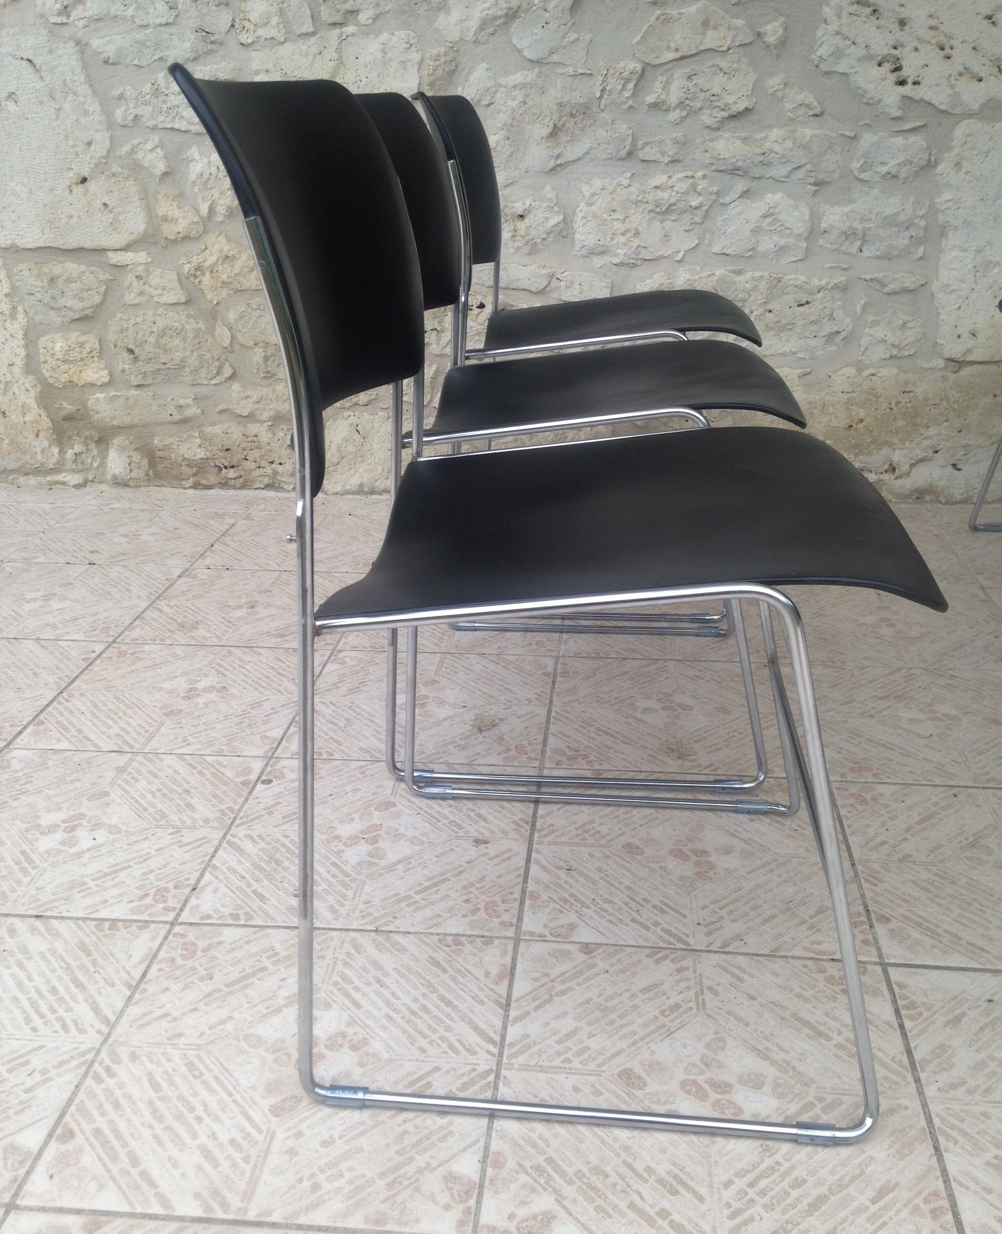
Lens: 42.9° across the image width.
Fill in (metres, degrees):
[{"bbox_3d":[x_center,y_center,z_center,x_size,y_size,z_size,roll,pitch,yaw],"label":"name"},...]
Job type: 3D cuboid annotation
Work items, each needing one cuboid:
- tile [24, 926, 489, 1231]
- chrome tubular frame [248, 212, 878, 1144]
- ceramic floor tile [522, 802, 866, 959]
[{"bbox_3d":[-0.168,0.367,1.053,0.329,0.010,0.338,2,21,6],"label":"tile"},{"bbox_3d":[0.086,-0.011,1.082,0.455,0.668,0.500,2,21,6],"label":"chrome tubular frame"},{"bbox_3d":[0.199,0.253,1.337,0.329,0.010,0.338,2,21,6],"label":"ceramic floor tile"}]

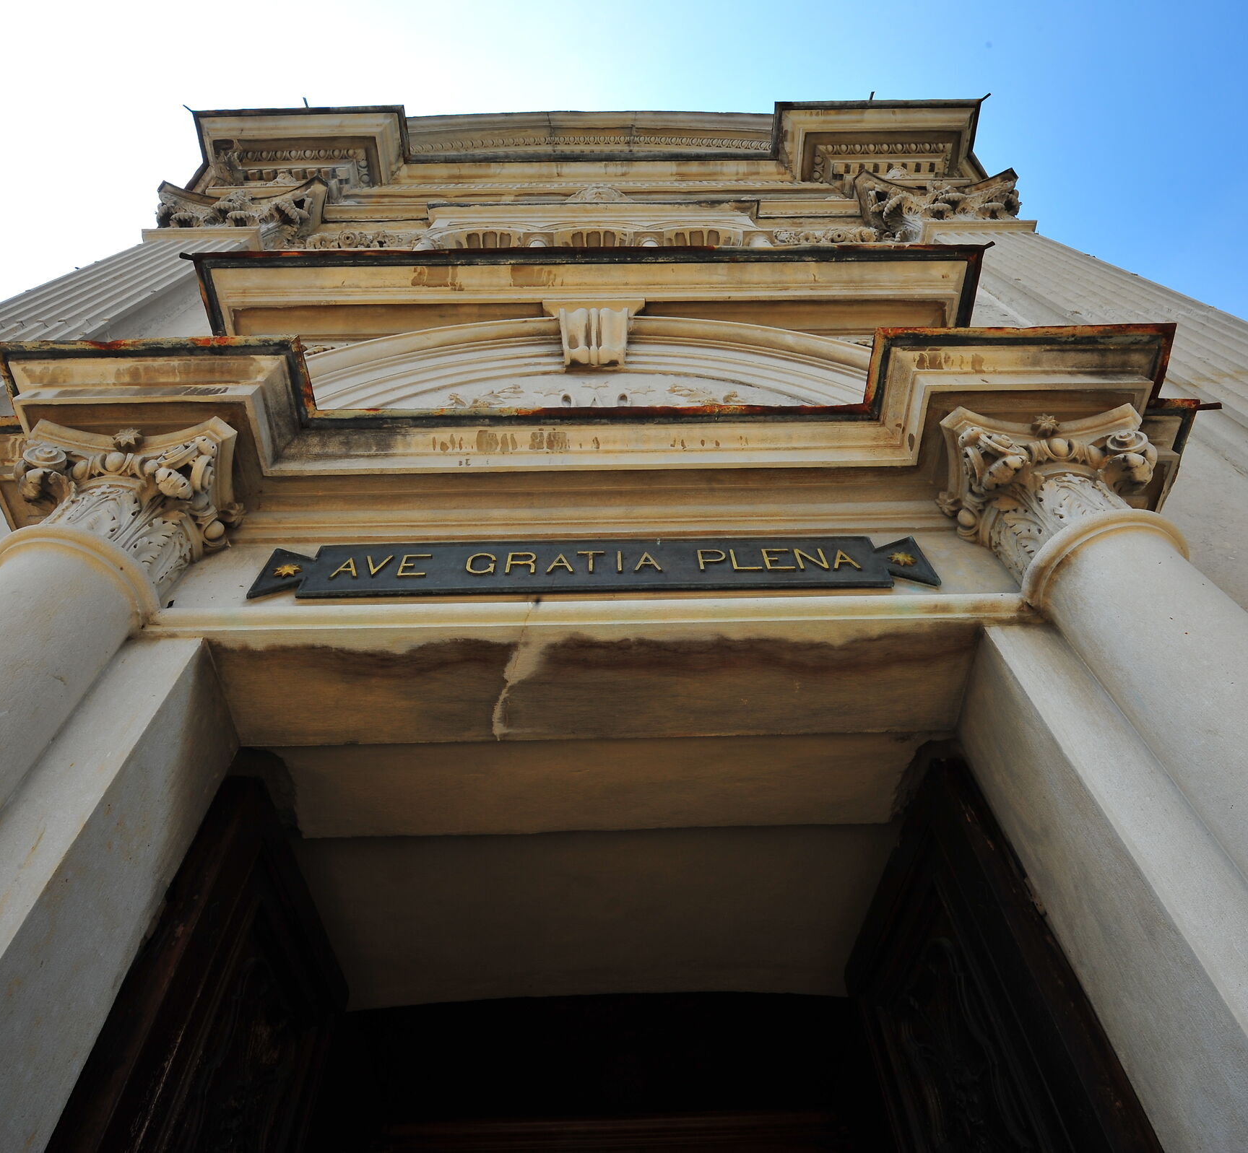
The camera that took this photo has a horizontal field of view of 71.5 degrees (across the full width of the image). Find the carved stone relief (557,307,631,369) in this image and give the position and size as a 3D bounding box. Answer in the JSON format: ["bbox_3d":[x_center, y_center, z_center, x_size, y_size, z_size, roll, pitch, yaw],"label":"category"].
[{"bbox_3d":[-0.111,-0.891,3.224,0.291,0.483,0.128,-1,-57,-2],"label":"carved stone relief"}]

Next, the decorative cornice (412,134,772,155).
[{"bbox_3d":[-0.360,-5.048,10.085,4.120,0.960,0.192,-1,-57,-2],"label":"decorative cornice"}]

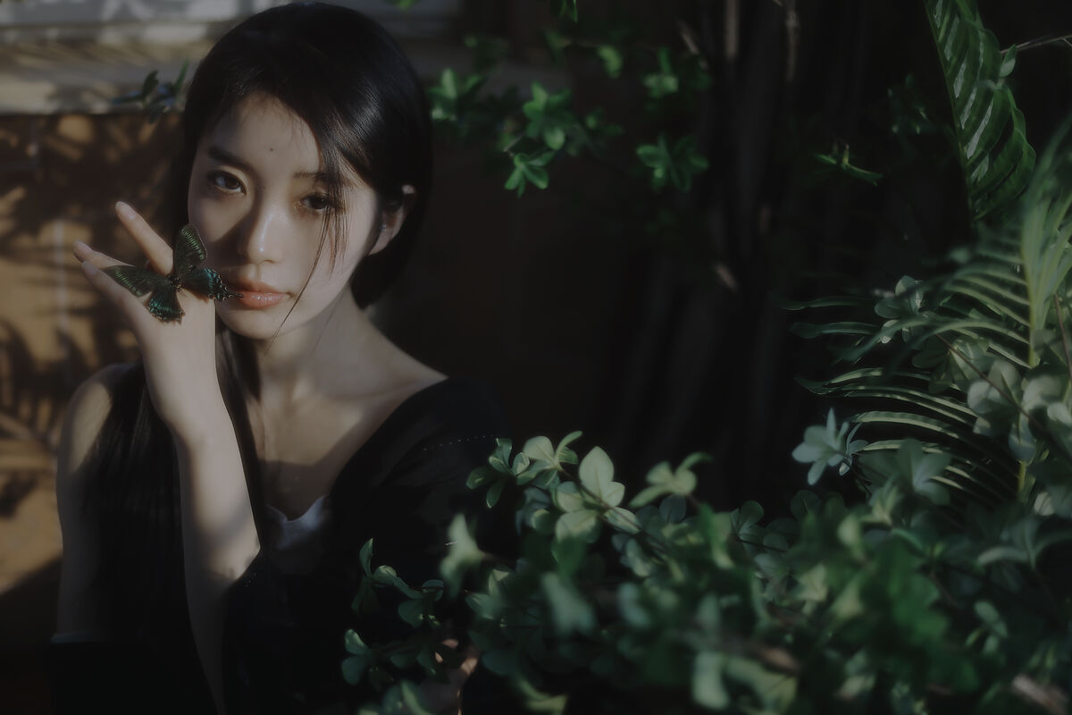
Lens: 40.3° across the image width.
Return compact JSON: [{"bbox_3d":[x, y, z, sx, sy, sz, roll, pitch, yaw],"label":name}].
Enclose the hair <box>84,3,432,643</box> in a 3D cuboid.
[{"bbox_3d":[-0.220,-0.008,1.121,0.270,0.516,0.235,5,18,9],"label":"hair"}]

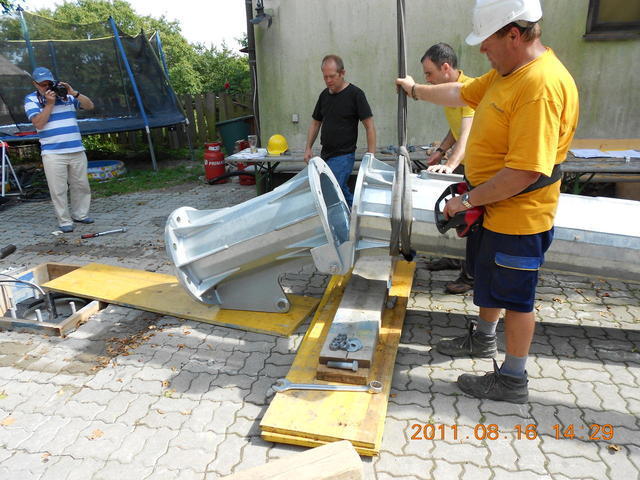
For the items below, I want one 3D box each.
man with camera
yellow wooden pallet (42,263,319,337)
[{"bbox_3d":[-2.741,-0.946,5.174,0.660,1.690,0.520,-11,20,-25],"label":"man with camera"},{"bbox_3d":[-1.023,0.388,3.413,2.000,0.030,0.500,6,20,20],"label":"yellow wooden pallet"}]

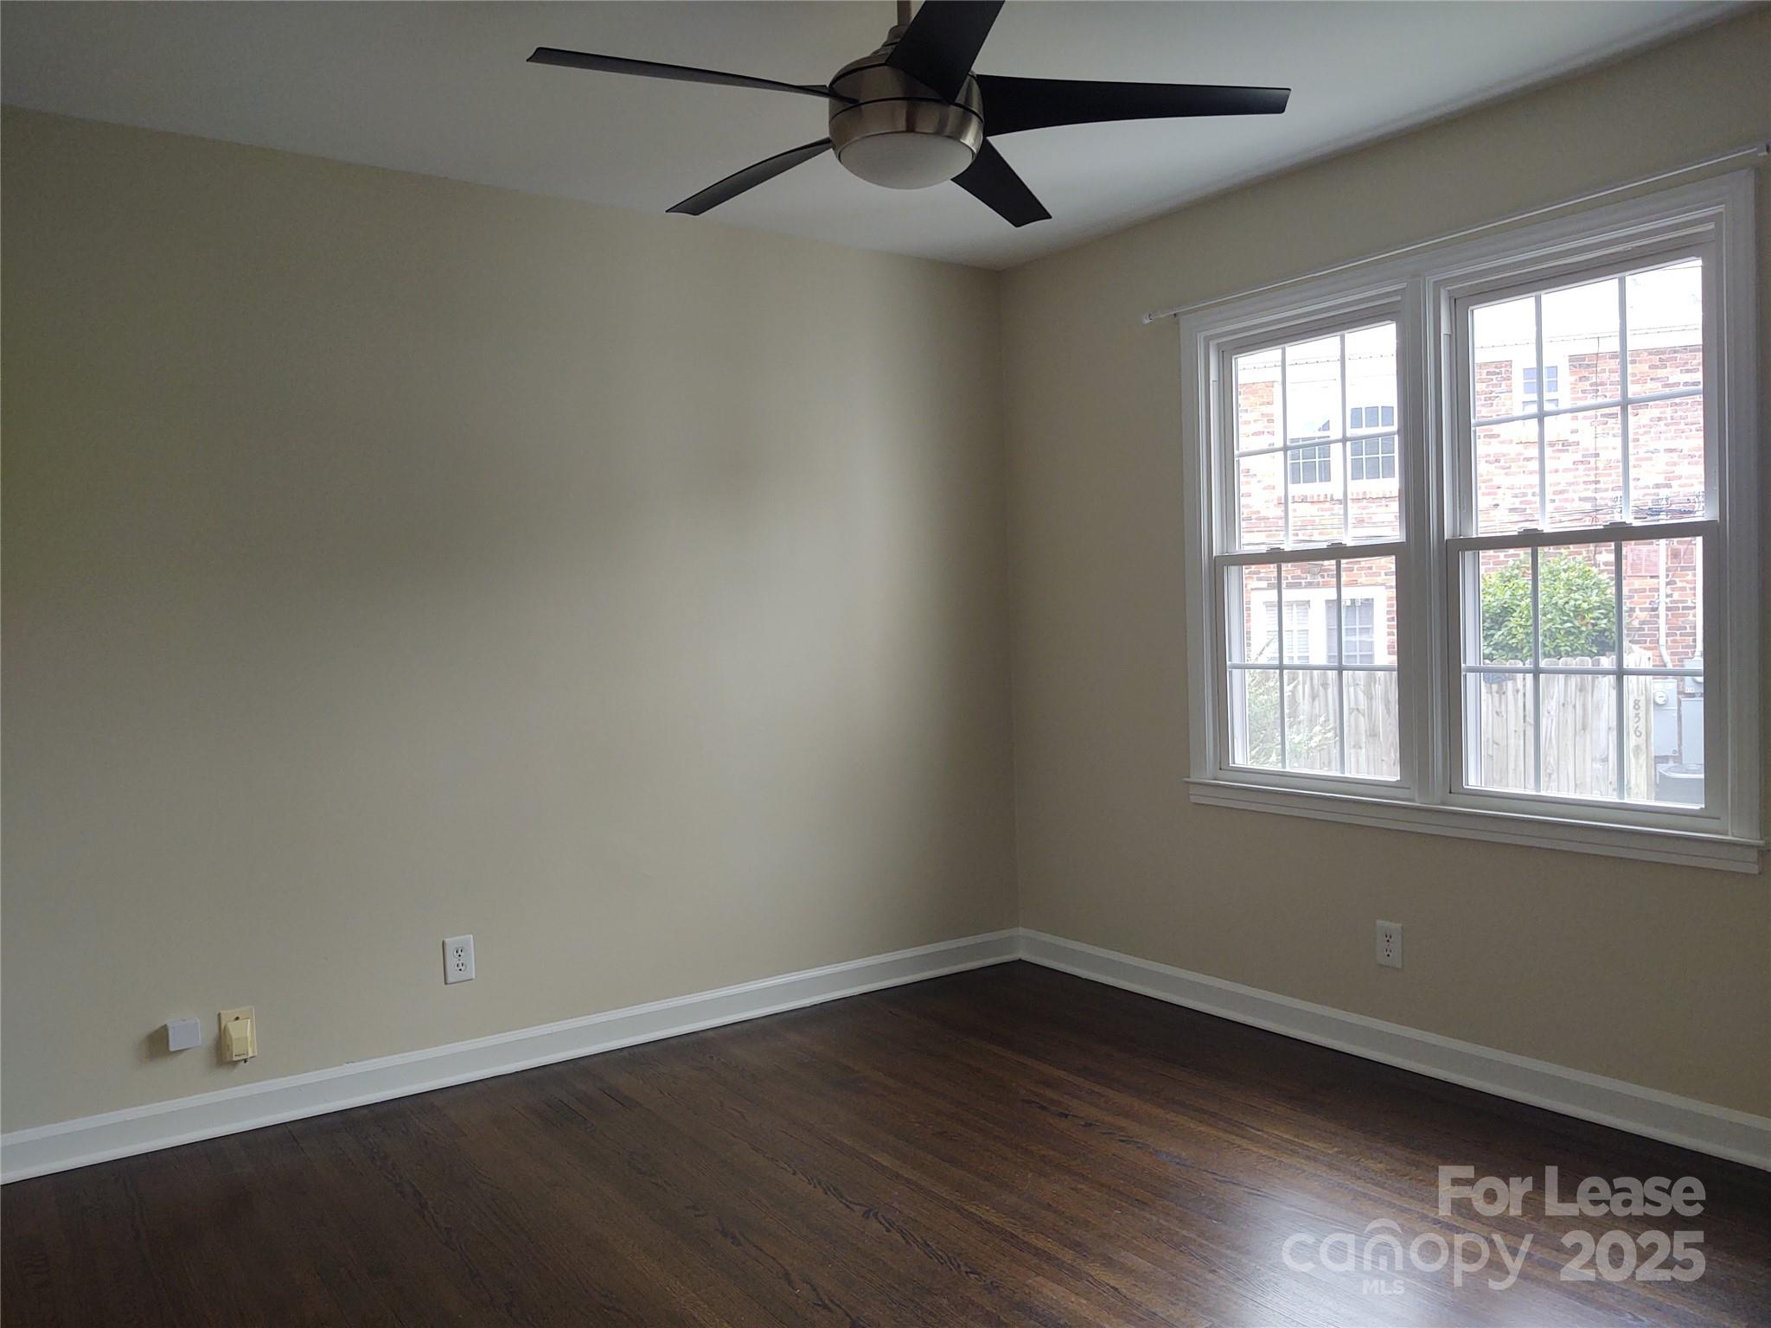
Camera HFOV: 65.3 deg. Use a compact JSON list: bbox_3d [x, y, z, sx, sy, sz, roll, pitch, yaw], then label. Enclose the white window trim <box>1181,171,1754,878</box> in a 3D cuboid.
[{"bbox_3d":[1.406,-0.306,3.584,0.120,1.475,1.600,-3,2,-35],"label":"white window trim"}]

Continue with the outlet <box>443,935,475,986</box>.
[{"bbox_3d":[-1.155,0.803,3.746,0.078,0.122,0.008,-3,2,-35],"label":"outlet"}]

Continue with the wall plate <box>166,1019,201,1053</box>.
[{"bbox_3d":[-1.699,0.900,3.347,0.062,0.059,0.028,-3,2,-35],"label":"wall plate"}]

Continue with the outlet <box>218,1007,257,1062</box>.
[{"bbox_3d":[-1.599,0.915,3.414,0.079,0.122,0.035,-3,2,-35],"label":"outlet"}]

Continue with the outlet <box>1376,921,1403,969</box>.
[{"bbox_3d":[1.346,0.750,3.688,0.008,0.122,0.078,-3,2,-35],"label":"outlet"}]

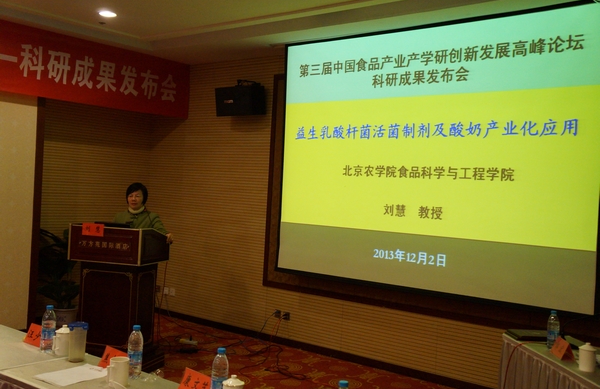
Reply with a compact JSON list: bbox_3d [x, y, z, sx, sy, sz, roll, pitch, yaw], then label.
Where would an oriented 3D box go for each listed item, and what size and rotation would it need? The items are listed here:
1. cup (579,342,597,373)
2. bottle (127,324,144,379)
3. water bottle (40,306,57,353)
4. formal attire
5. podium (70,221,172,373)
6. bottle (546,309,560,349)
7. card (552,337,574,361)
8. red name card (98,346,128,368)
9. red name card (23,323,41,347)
[{"bbox_3d":[1.454,0.817,3.354,0.090,0.137,0.095,3,0,0],"label":"cup"},{"bbox_3d":[-0.705,0.678,2.869,0.065,0.222,0.065,3,0,0],"label":"bottle"},{"bbox_3d":[-1.212,0.651,3.221,0.065,0.222,0.065,3,0,0],"label":"water bottle"},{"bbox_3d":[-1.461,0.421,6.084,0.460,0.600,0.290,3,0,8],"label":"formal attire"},{"bbox_3d":[-1.537,0.872,5.641,0.650,1.220,0.510,3,1,16],"label":"podium"},{"bbox_3d":[1.445,0.771,3.798,0.065,0.220,0.065,3,0,0],"label":"bottle"},{"bbox_3d":[1.438,0.837,3.625,0.078,0.090,0.185,3,0,4],"label":"card"},{"bbox_3d":[-0.809,0.738,2.957,0.080,0.090,0.190,2,1,-45],"label":"red name card"},{"bbox_3d":[-1.304,0.712,3.362,0.190,0.090,0.080,3,1,39],"label":"red name card"}]

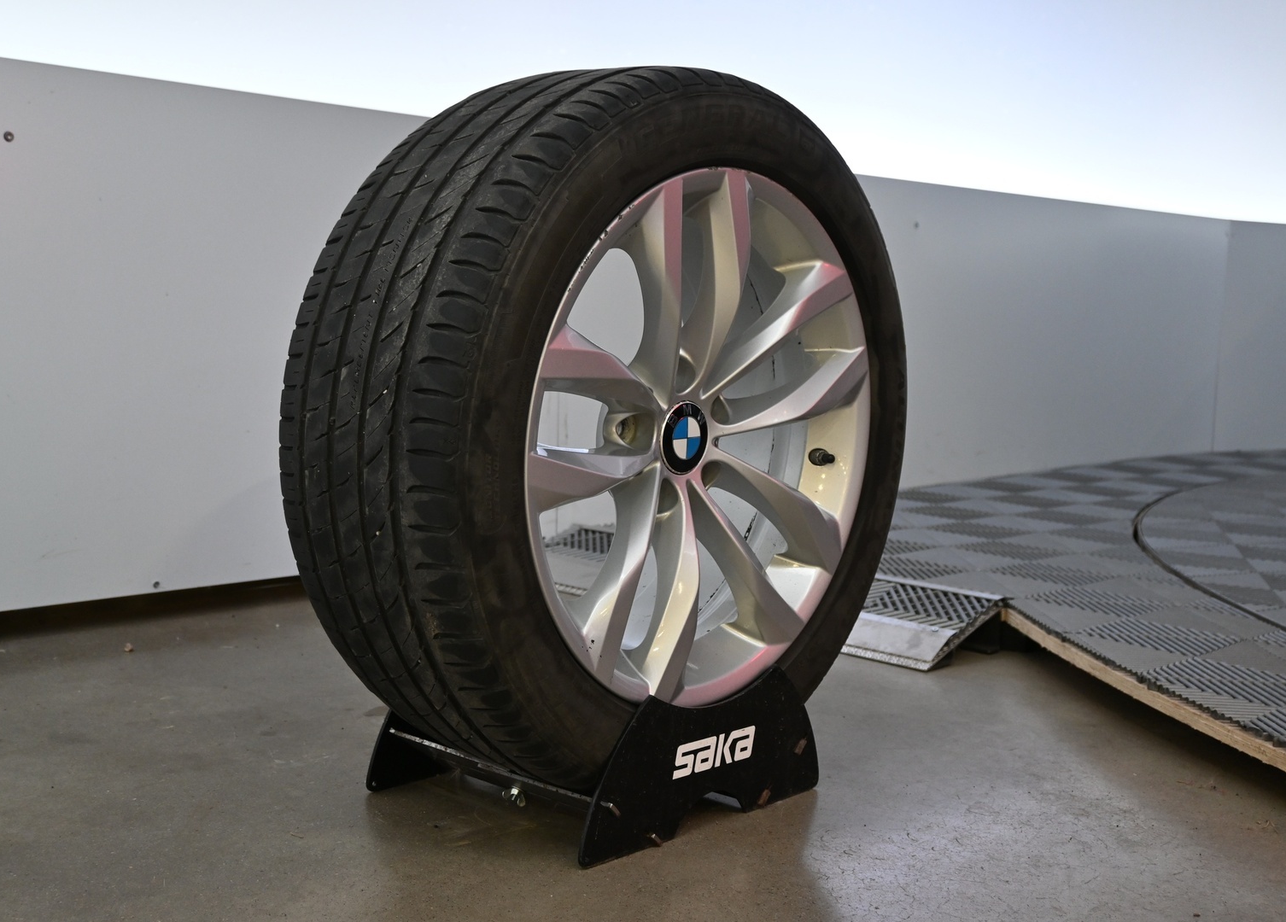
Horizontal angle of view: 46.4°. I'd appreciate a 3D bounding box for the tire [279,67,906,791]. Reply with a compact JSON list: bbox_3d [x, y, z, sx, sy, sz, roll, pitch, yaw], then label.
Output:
[{"bbox_3d":[-0.013,-0.030,1.446,0.239,0.677,0.677,9,8,41],"label":"tire"}]

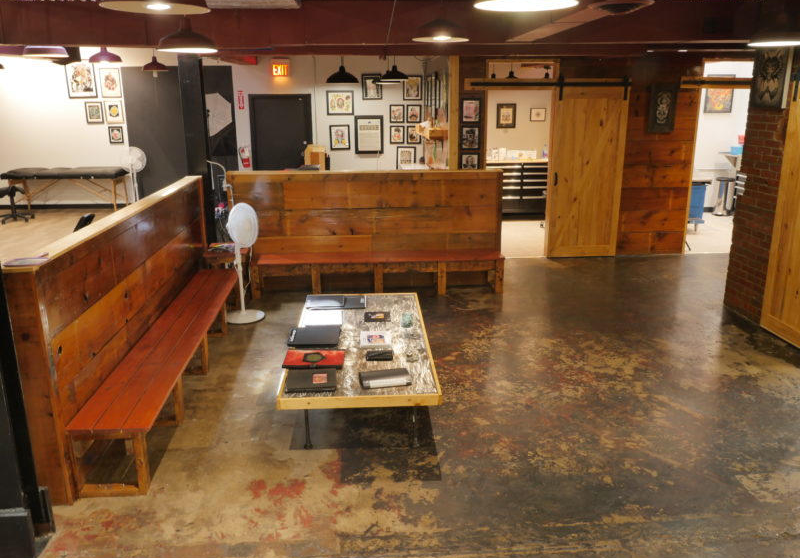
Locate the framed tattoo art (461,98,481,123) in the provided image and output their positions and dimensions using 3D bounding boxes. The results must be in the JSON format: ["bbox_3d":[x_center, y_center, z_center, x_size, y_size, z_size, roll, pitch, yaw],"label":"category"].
[{"bbox_3d":[0.880,-2.073,7.971,0.250,0.299,0.030,-1,15,-3],"label":"framed tattoo art"}]

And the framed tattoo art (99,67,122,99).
[{"bbox_3d":[-4.837,-3.271,10.822,0.318,0.469,0.030,-2,15,-5],"label":"framed tattoo art"}]

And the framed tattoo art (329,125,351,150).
[{"bbox_3d":[-1.172,-2.768,12.695,0.382,0.474,0.030,-1,15,-3],"label":"framed tattoo art"}]

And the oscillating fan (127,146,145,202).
[{"bbox_3d":[-4.330,-1.578,10.621,0.410,1.140,0.390,-7,17,-22],"label":"oscillating fan"}]

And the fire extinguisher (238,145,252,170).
[{"bbox_3d":[-2.917,-2.290,12.217,0.170,0.395,0.150,-1,15,-2],"label":"fire extinguisher"}]

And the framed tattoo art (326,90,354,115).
[{"bbox_3d":[-1.030,-3.049,11.233,0.468,0.409,0.030,-2,15,-5],"label":"framed tattoo art"}]

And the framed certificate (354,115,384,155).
[{"bbox_3d":[-0.537,-2.538,11.419,0.500,0.663,0.030,-2,15,-5],"label":"framed certificate"}]

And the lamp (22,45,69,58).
[{"bbox_3d":[-3.379,-2.246,6.152,0.395,0.240,0.395,-2,15,-5],"label":"lamp"}]

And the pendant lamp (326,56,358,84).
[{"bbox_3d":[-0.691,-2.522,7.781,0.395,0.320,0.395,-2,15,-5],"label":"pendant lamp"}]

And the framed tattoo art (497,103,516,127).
[{"bbox_3d":[1.859,-2.828,11.247,0.337,0.410,0.030,-1,15,-3],"label":"framed tattoo art"}]

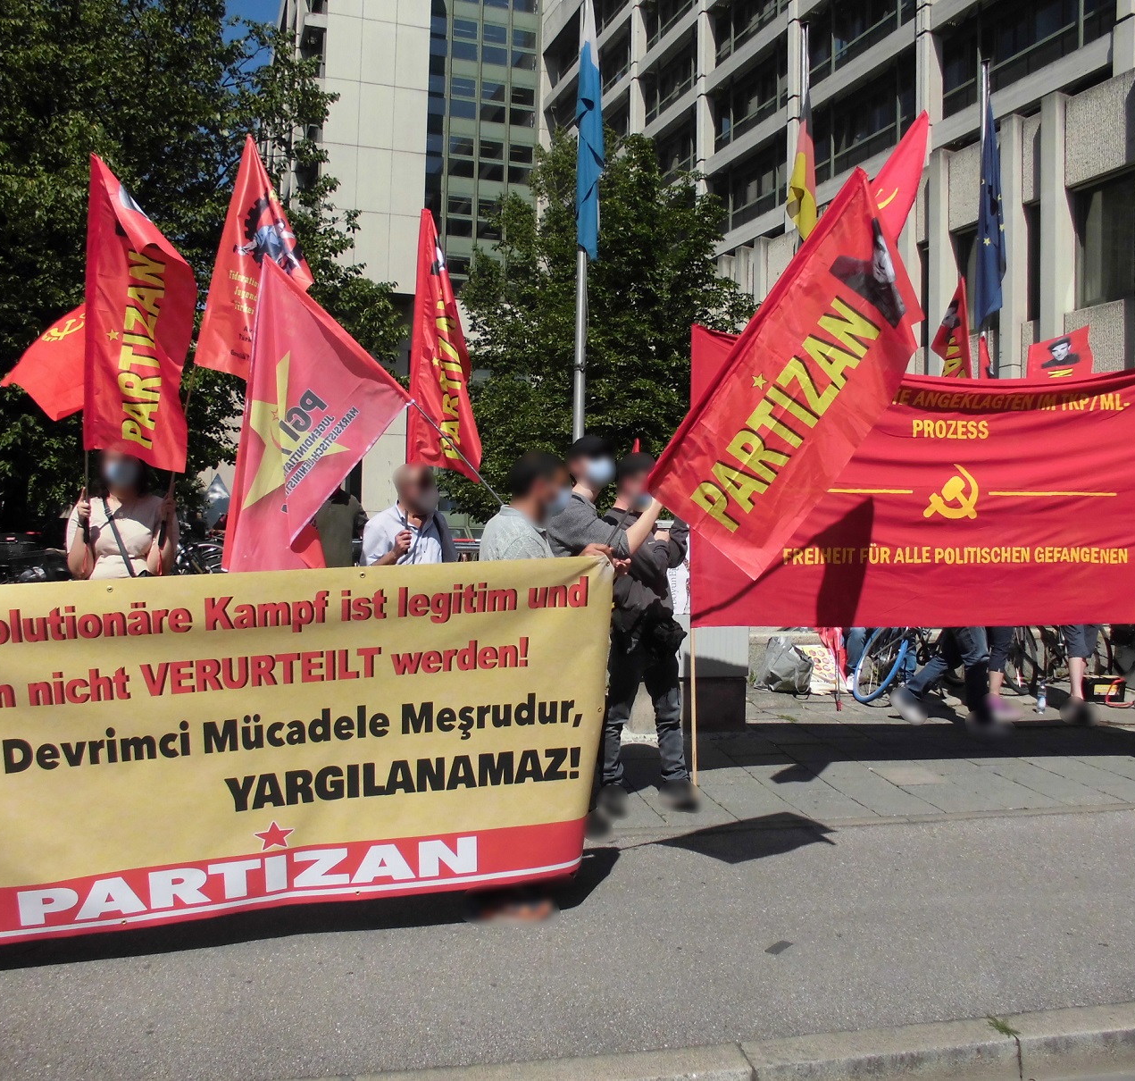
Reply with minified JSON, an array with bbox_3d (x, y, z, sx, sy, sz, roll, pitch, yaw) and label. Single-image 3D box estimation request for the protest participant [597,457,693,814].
[{"bbox_3d":[0.397,0.459,5.420,0.420,1.750,0.500,1,1,27],"label":"protest participant"}]

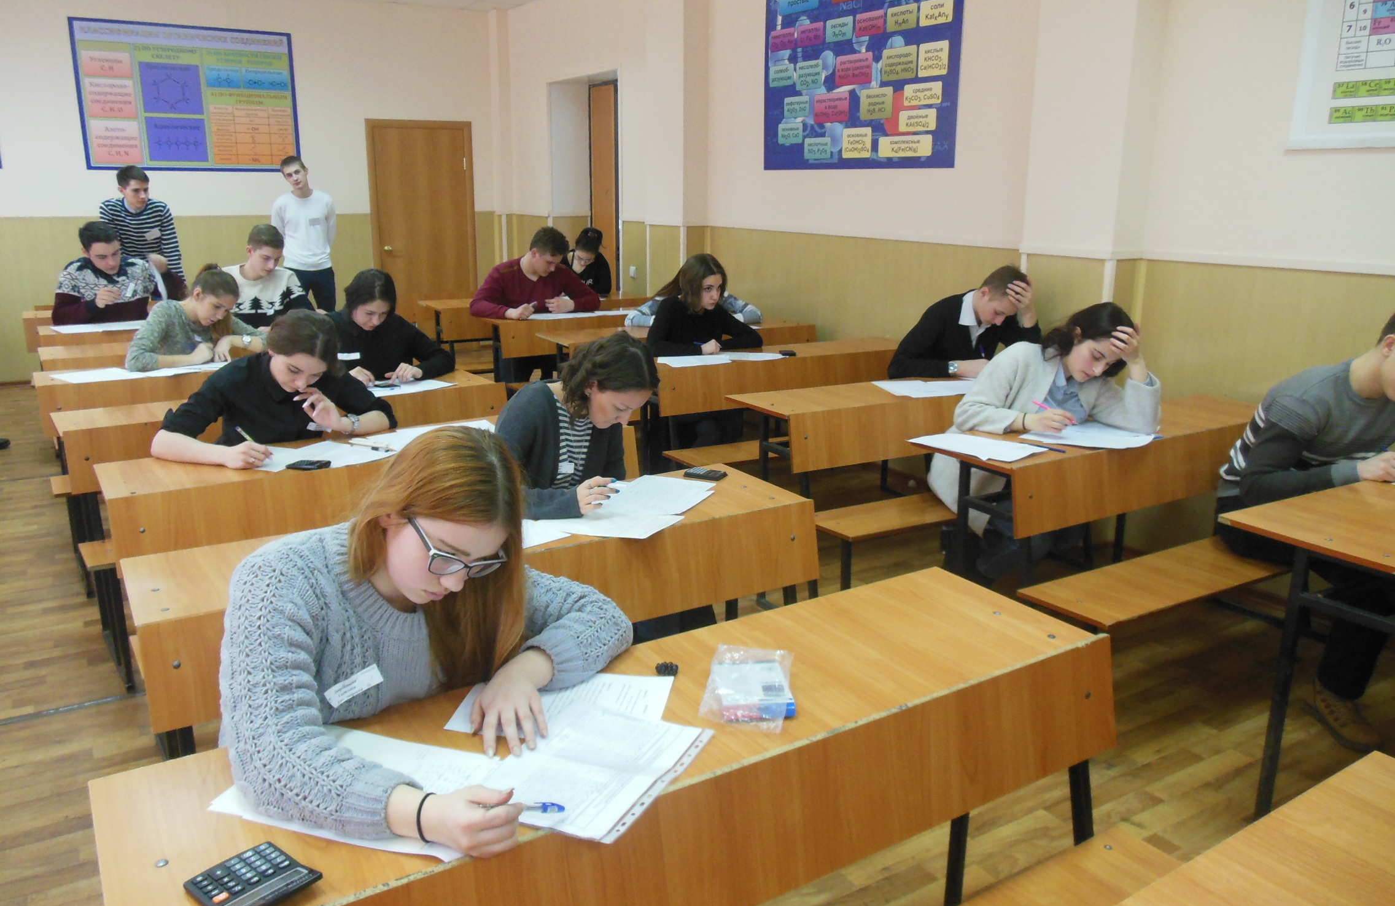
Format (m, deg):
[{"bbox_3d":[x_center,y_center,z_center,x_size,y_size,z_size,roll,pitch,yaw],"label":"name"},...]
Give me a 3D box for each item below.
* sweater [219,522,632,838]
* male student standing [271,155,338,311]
[{"bbox_3d":[-0.400,0.382,1.589,0.660,0.560,0.630,-10,18,-35],"label":"sweater"},{"bbox_3d":[-3.204,-1.524,8.275,0.510,1.760,0.310,-9,17,-33],"label":"male student standing"}]

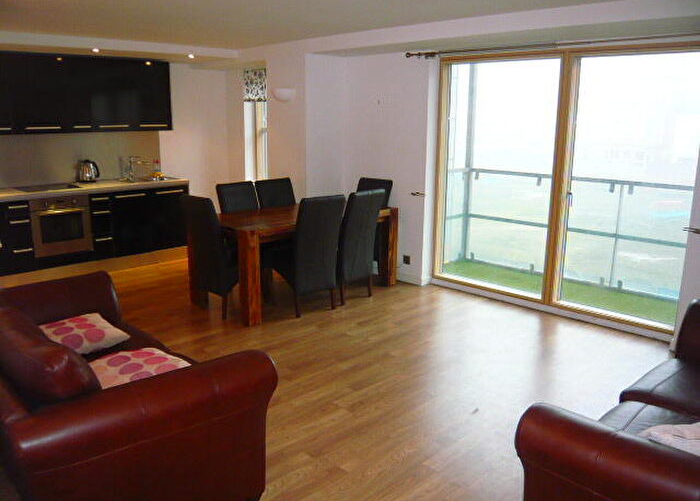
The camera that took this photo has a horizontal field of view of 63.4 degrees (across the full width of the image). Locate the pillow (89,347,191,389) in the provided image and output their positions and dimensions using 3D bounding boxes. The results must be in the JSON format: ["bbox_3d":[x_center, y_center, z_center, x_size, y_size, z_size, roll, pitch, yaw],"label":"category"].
[{"bbox_3d":[-0.988,0.550,2.617,0.400,0.120,0.400,13,18,43],"label":"pillow"}]

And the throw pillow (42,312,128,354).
[{"bbox_3d":[-1.442,0.442,3.031,0.400,0.120,0.400,13,18,43],"label":"throw pillow"}]

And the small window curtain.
[{"bbox_3d":[-1.227,-2.126,7.268,0.070,0.420,0.480,-12,18,-41],"label":"small window curtain"}]

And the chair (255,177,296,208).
[{"bbox_3d":[-0.599,-0.176,5.674,0.440,1.010,0.590,-12,18,-41],"label":"chair"}]

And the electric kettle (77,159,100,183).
[{"bbox_3d":[-2.855,-0.860,6.172,0.220,0.250,0.165,-8,16,-30],"label":"electric kettle"}]

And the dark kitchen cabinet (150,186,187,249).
[{"bbox_3d":[-2.222,-0.407,6.638,0.587,0.709,0.471,13,18,43],"label":"dark kitchen cabinet"}]

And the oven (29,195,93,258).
[{"bbox_3d":[-3.016,-0.285,5.806,0.575,0.580,0.550,-12,18,-41],"label":"oven"}]

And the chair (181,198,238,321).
[{"bbox_3d":[-1.025,0.023,4.816,0.446,1.012,0.607,13,18,43],"label":"chair"}]

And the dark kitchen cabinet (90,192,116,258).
[{"bbox_3d":[-2.724,-0.300,6.091,0.280,0.700,0.570,-12,18,-41],"label":"dark kitchen cabinet"}]

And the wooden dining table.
[{"bbox_3d":[-0.476,0.036,5.312,1.740,0.770,0.860,-12,18,-41],"label":"wooden dining table"}]

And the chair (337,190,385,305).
[{"bbox_3d":[-0.026,-0.057,5.196,0.430,1.010,0.580,-12,18,-41],"label":"chair"}]

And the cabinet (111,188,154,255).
[{"bbox_3d":[-2.541,-0.335,6.320,0.587,0.709,0.471,13,18,43],"label":"cabinet"}]

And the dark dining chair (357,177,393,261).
[{"bbox_3d":[0.063,-0.216,5.887,0.446,1.012,0.607,13,18,43],"label":"dark dining chair"}]

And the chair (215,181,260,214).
[{"bbox_3d":[-0.921,-0.126,5.465,0.607,1.012,0.446,13,18,43],"label":"chair"}]

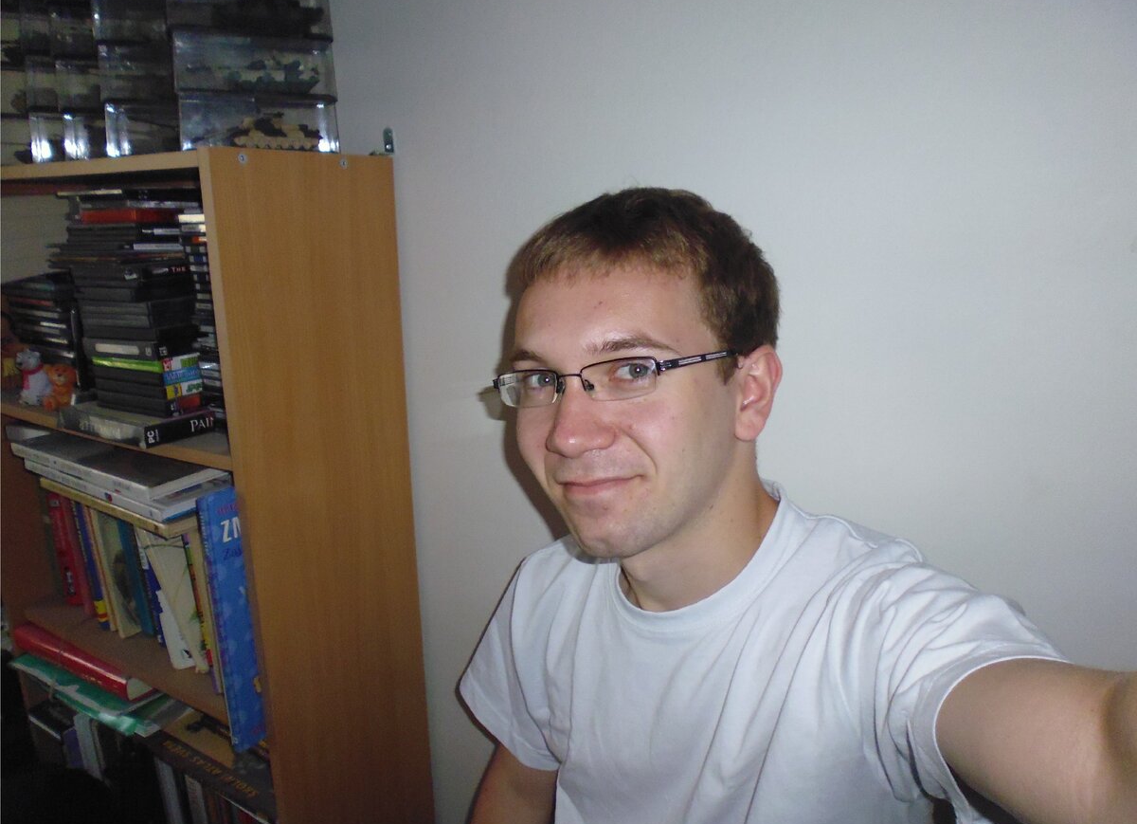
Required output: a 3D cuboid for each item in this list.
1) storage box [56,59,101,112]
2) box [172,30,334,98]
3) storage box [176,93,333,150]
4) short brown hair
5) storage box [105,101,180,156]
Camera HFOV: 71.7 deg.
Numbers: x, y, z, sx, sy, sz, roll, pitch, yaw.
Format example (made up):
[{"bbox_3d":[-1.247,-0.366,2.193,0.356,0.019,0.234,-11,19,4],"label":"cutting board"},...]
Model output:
[{"bbox_3d":[-0.531,-0.395,0.969,0.160,0.059,0.075,-5,15,-16],"label":"storage box"},{"bbox_3d":[-0.343,-0.369,0.857,0.160,0.060,0.075,-8,16,-26],"label":"box"},{"bbox_3d":[-0.343,-0.312,0.871,0.160,0.060,0.075,-8,16,-26],"label":"storage box"},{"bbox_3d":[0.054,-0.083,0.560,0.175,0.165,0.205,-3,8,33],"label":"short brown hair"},{"bbox_3d":[-0.438,-0.322,0.913,0.160,0.060,0.075,-5,15,-18],"label":"storage box"}]

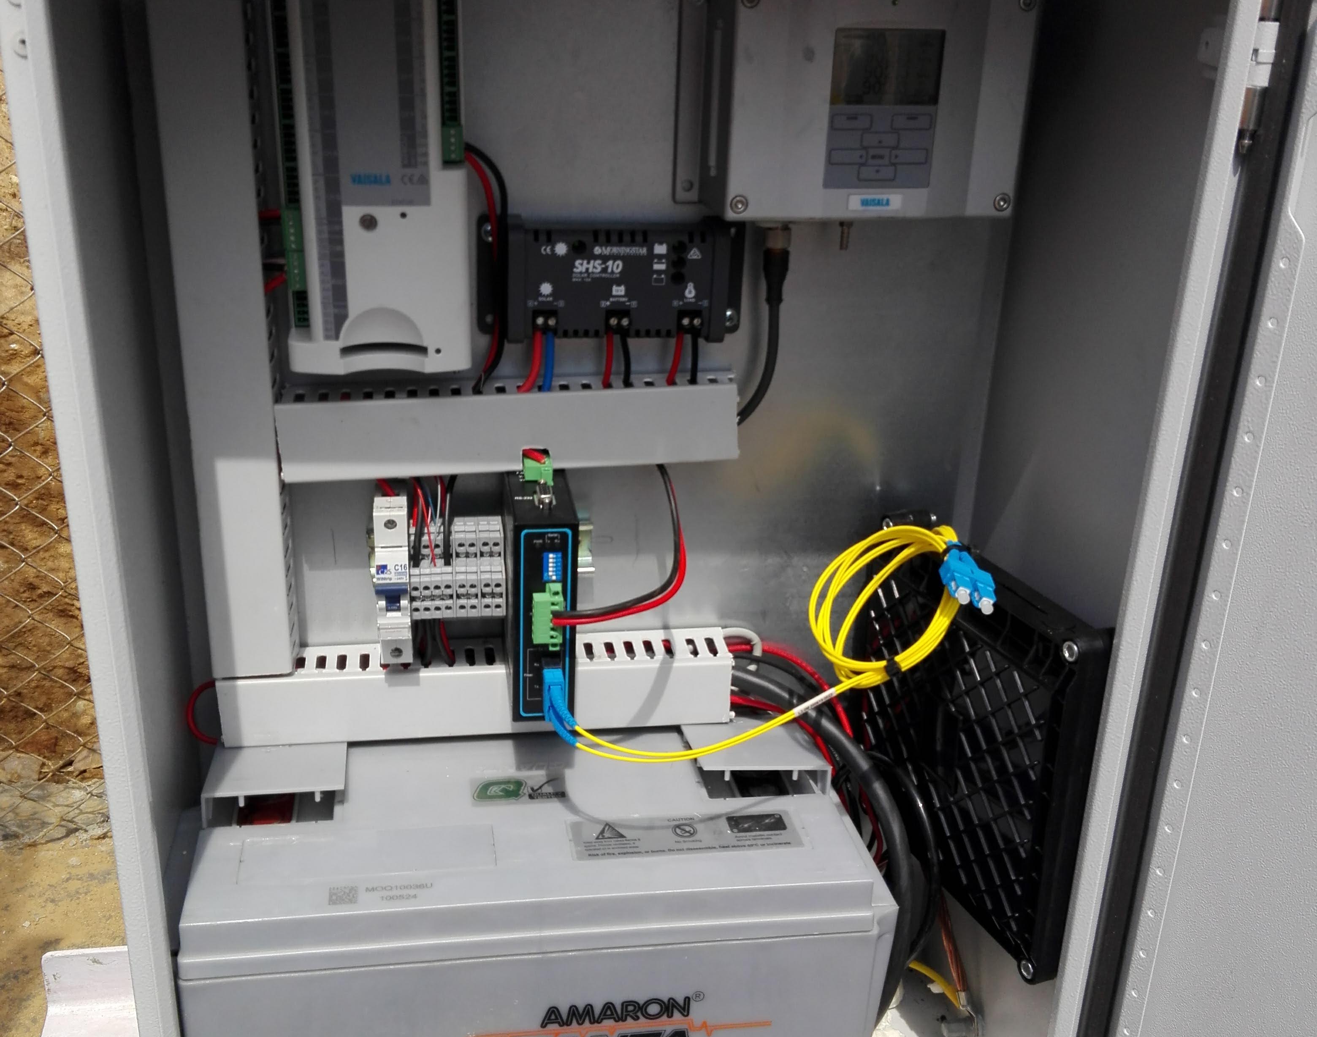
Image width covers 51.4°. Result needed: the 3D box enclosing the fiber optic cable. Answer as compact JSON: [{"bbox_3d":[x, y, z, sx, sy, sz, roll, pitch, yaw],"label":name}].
[{"bbox_3d":[0.056,0.061,0.738,0.219,0.121,0.077,-1,23,-8],"label":"fiber optic cable"}]

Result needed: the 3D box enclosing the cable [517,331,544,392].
[{"bbox_3d":[-0.071,-0.087,0.759,0.014,0.039,0.010,-1,22,-8],"label":"cable"}]

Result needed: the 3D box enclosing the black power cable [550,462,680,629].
[{"bbox_3d":[-0.023,0.013,0.770,0.081,0.067,0.074,-1,22,-8],"label":"black power cable"}]

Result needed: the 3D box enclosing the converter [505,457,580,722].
[{"bbox_3d":[-0.068,0.044,0.791,0.035,0.120,0.082,-1,23,-8],"label":"converter"}]

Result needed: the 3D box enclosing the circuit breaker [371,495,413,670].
[{"bbox_3d":[-0.151,0.036,0.784,0.018,0.091,0.073,-1,23,-8],"label":"circuit breaker"}]

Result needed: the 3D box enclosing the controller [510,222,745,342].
[{"bbox_3d":[-0.023,-0.132,0.763,0.149,0.068,0.035,-1,22,-8],"label":"controller"}]

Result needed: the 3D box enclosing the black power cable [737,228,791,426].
[{"bbox_3d":[0.059,-0.105,0.761,0.020,0.117,0.036,-1,23,-8],"label":"black power cable"}]

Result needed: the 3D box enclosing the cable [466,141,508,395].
[{"bbox_3d":[-0.091,-0.131,0.734,0.020,0.136,0.032,-1,23,-8],"label":"cable"}]

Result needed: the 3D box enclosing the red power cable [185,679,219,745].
[{"bbox_3d":[-0.272,0.118,0.820,0.020,0.046,0.009,-1,22,-8],"label":"red power cable"}]

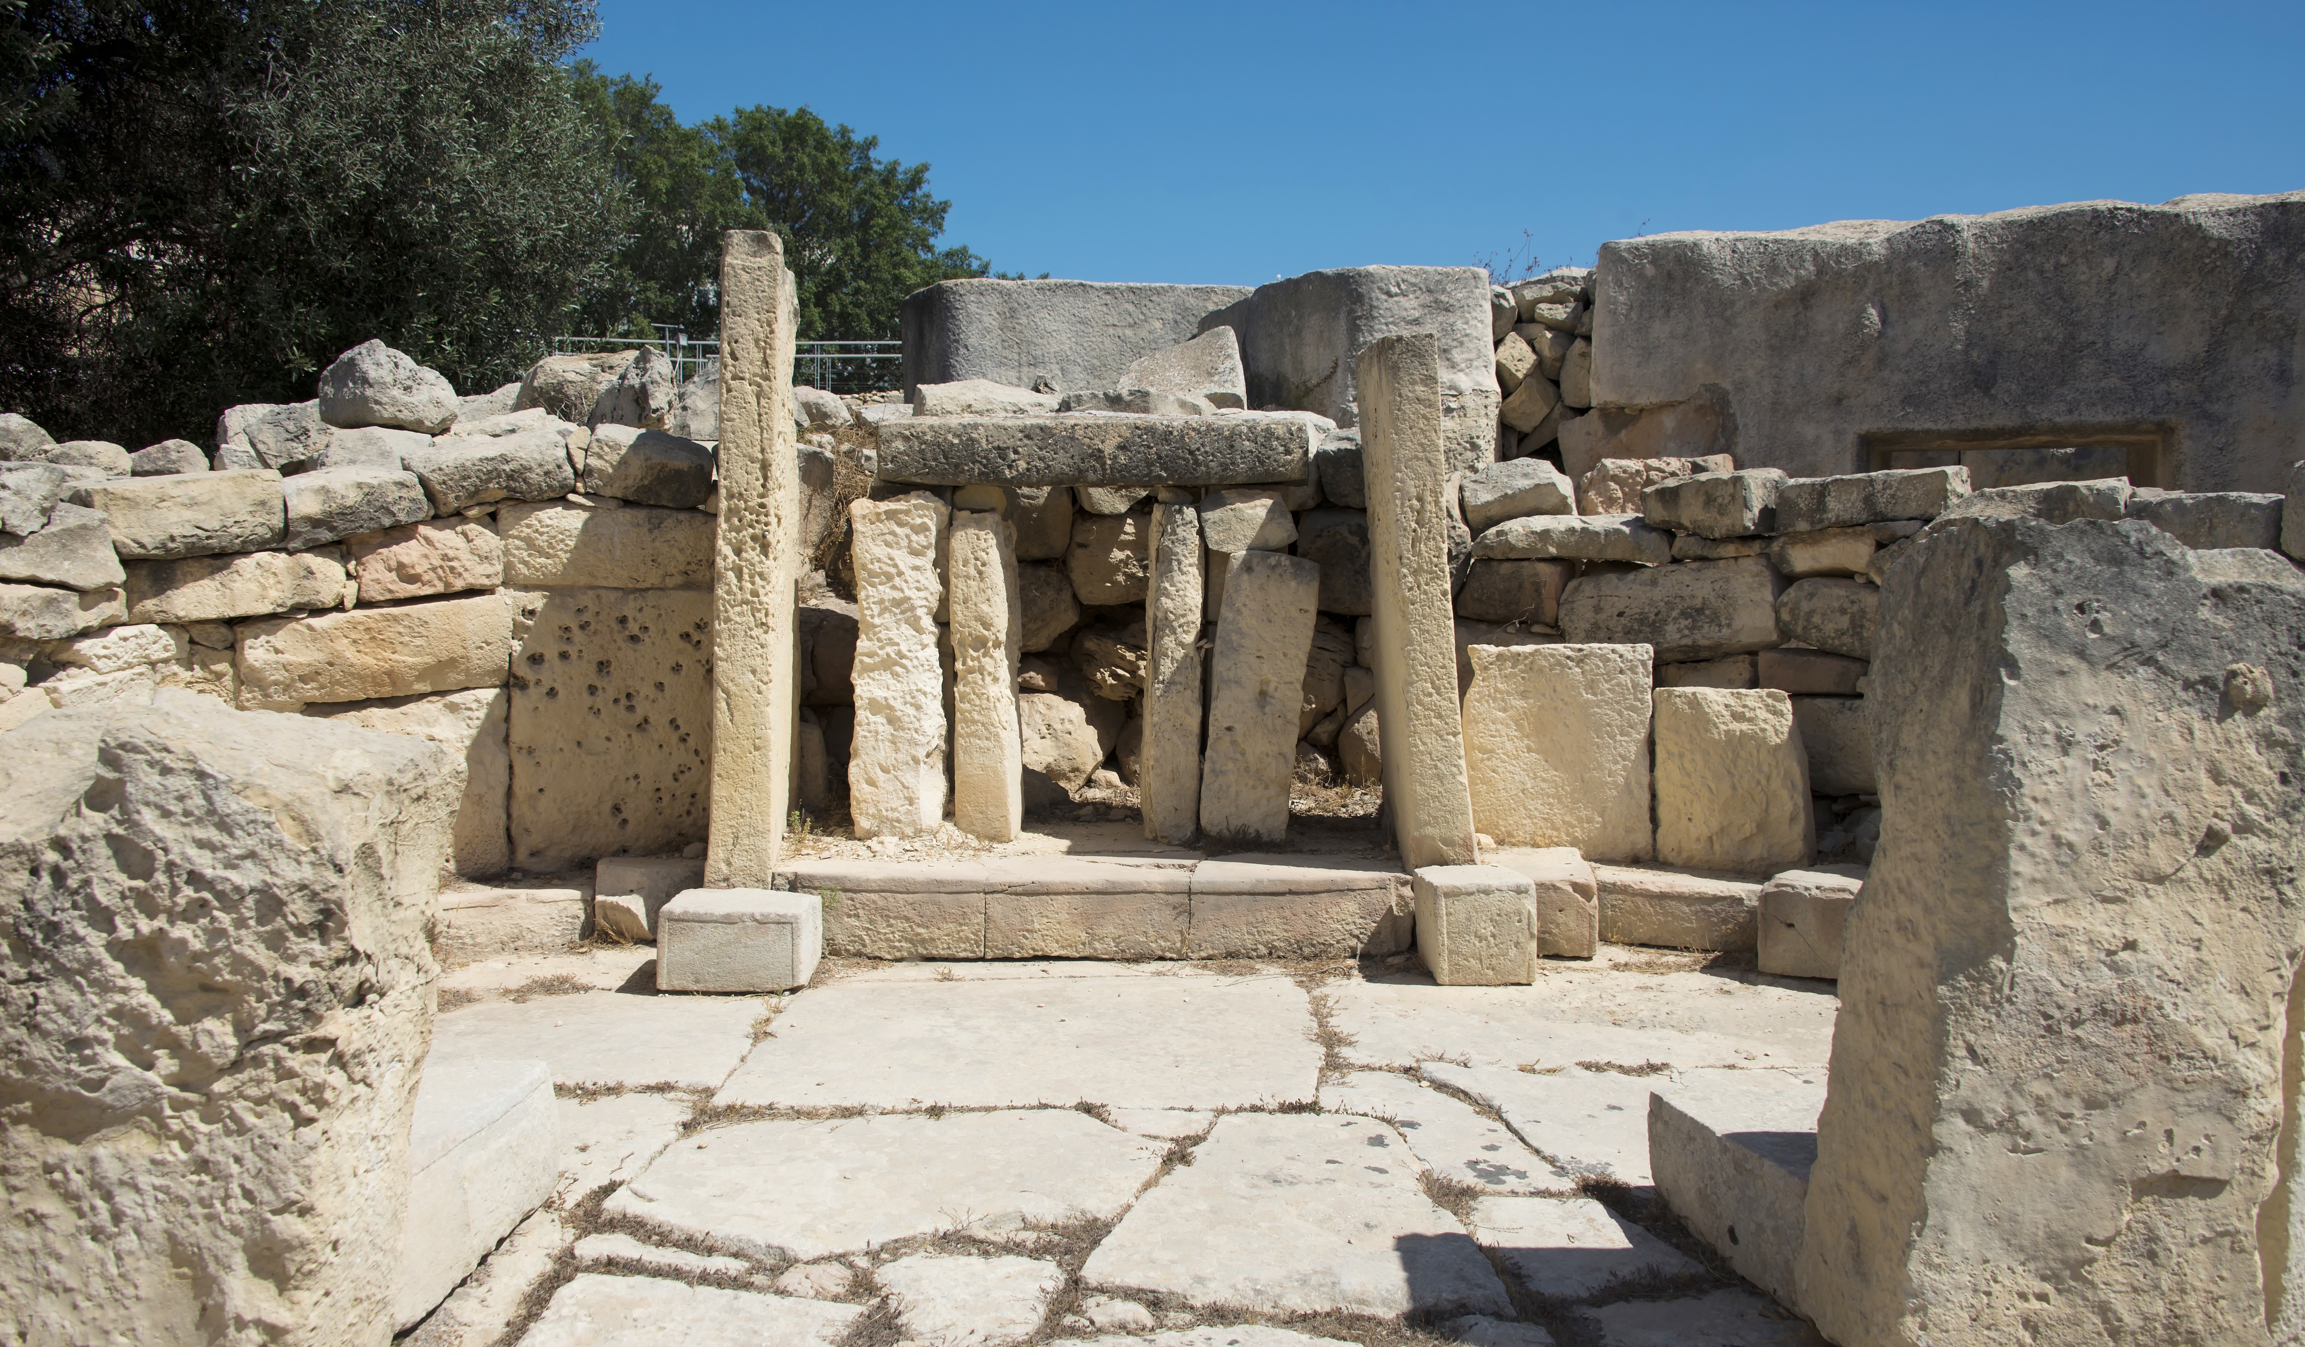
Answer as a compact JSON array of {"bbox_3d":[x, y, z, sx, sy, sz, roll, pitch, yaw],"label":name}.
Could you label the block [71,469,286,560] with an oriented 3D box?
[{"bbox_3d":[-4.824,-0.793,8.927,0.930,0.380,0.450,-6,5,-25],"label":"block"}]

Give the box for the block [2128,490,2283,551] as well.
[{"bbox_3d":[5.153,-0.737,8.800,0.660,0.300,0.450,0,2,15],"label":"block"}]

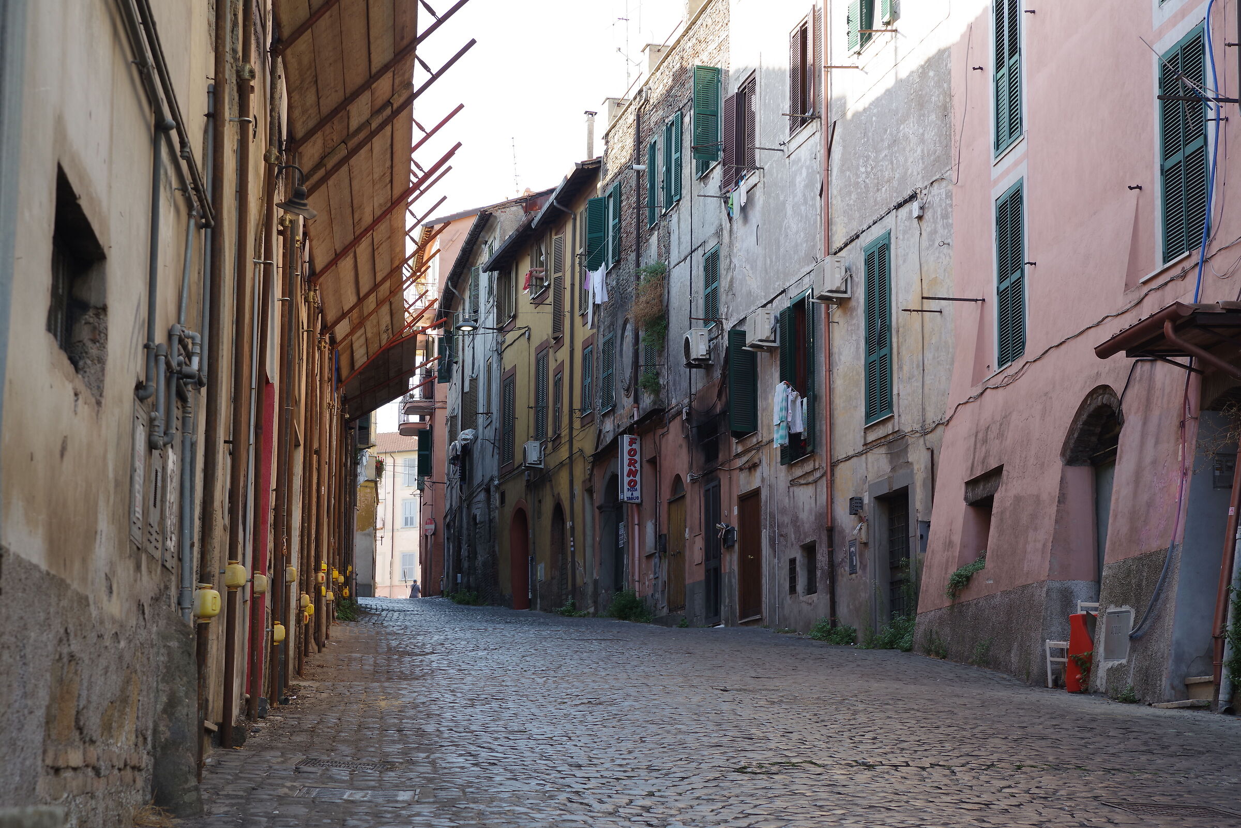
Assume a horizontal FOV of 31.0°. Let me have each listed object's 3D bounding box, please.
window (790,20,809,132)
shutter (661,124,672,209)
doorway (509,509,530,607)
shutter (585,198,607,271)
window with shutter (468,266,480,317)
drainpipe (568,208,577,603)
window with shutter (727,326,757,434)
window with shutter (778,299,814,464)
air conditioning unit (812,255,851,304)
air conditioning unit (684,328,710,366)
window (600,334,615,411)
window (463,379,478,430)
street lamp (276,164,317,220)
[{"bbox_3d":[2.827,-5.315,35.300,0.130,1.700,0.880,3,-10,-14],"label":"window"},{"bbox_3d":[0.911,-4.772,43.000,0.130,1.750,0.750,3,-10,-14],"label":"shutter"},{"bbox_3d":[-2.447,3.681,56.900,0.300,2.582,1.850,2,-8,-14],"label":"doorway"},{"bbox_3d":[-0.511,-3.875,48.200,0.450,1.600,0.060,-5,-11,29],"label":"shutter"},{"bbox_3d":[-4.349,-3.627,66.792,0.300,1.600,1.200,2,-9,-11],"label":"window with shutter"},{"bbox_3d":[-1.111,-0.191,51.876,0.130,9.200,0.120,2,-9,-11],"label":"drainpipe"},{"bbox_3d":[2.023,-0.548,37.200,0.480,1.683,0.060,2,-8,-13],"label":"window with shutter"},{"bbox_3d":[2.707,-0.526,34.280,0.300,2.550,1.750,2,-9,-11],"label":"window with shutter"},{"bbox_3d":[3.007,-1.903,32.391,0.310,0.560,0.790,2,-9,-11],"label":"air conditioning unit"},{"bbox_3d":[1.369,-1.209,40.100,0.290,0.540,0.750,3,-10,-14],"label":"air conditioning unit"},{"bbox_3d":[-0.278,-0.894,48.625,0.120,1.620,1.150,2,-9,-13],"label":"window"},{"bbox_3d":[-4.440,-0.274,66.643,0.300,1.550,1.400,2,-9,-11],"label":"window"},{"bbox_3d":[-2.341,-1.602,16.200,0.320,0.400,0.310,1,-8,-7],"label":"street lamp"}]

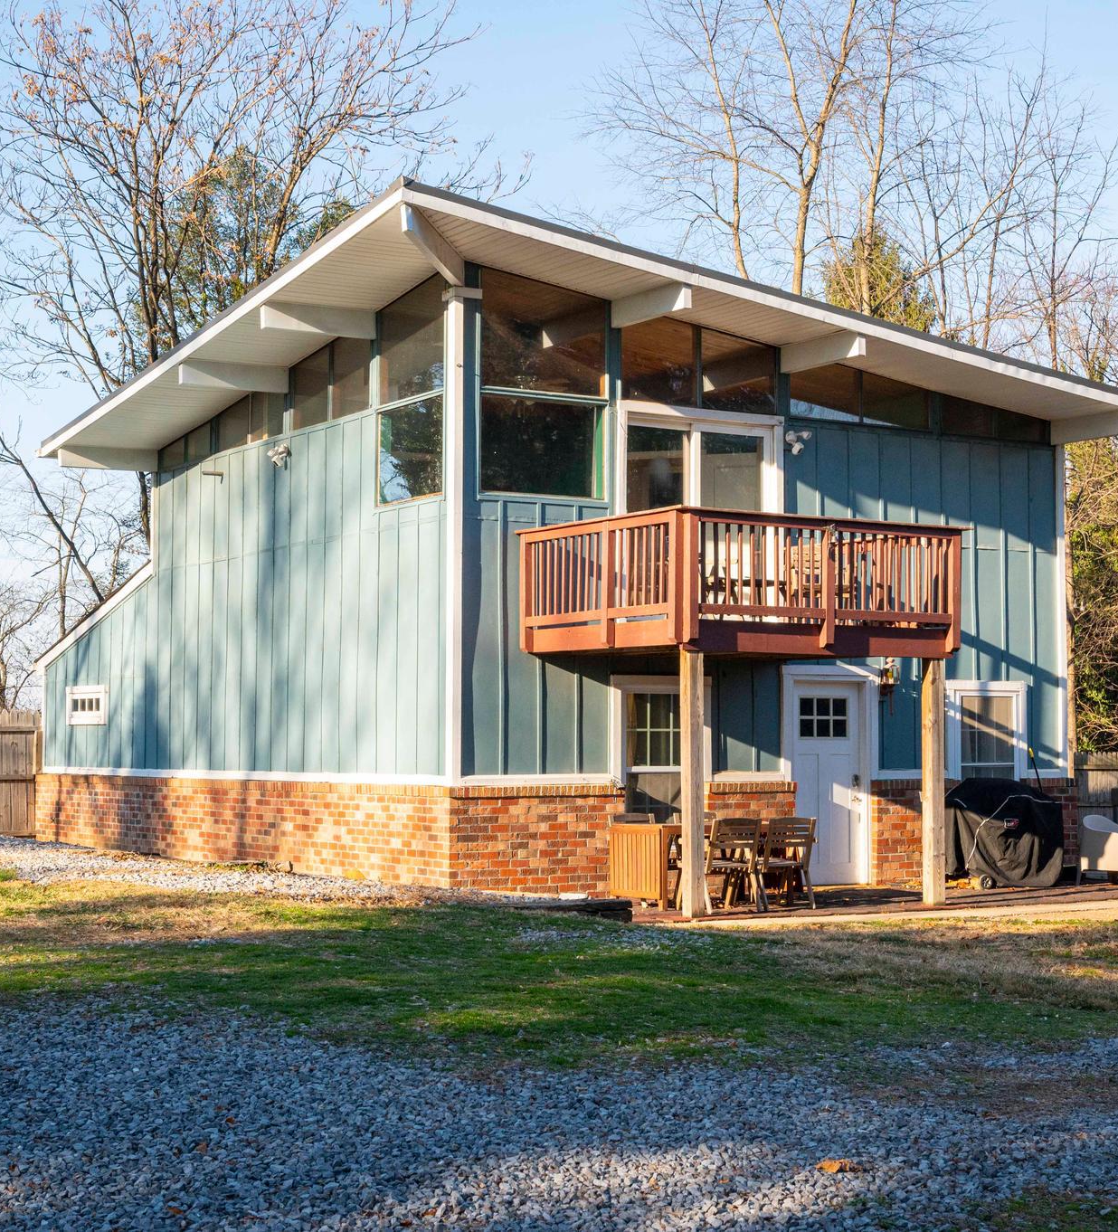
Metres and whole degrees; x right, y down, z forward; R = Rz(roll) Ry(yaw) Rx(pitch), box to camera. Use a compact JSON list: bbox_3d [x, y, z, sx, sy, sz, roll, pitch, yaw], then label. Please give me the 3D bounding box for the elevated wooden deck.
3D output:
[{"bbox_3d":[1.616,-0.205,19.346,3.120,1.170,2.520,2,-4,-31],"label":"elevated wooden deck"}]

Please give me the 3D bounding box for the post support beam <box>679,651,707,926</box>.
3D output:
[{"bbox_3d":[1.085,1.370,17.551,0.140,2.160,0.140,2,-4,-31],"label":"post support beam"}]

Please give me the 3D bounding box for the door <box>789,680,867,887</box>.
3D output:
[{"bbox_3d":[2.661,1.672,21.444,0.920,2.050,0.080,2,-4,-31],"label":"door"}]

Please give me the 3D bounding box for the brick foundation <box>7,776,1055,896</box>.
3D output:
[{"bbox_3d":[-0.737,2.412,25.975,7.550,1.020,11.500,2,-4,-31],"label":"brick foundation"}]

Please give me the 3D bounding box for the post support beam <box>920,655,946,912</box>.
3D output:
[{"bbox_3d":[3.283,1.447,18.891,0.140,2.160,0.140,2,-4,-31],"label":"post support beam"}]

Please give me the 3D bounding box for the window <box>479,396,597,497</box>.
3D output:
[{"bbox_3d":[-0.153,-1.556,19.826,1.340,1.000,0.100,2,-4,-31],"label":"window"}]

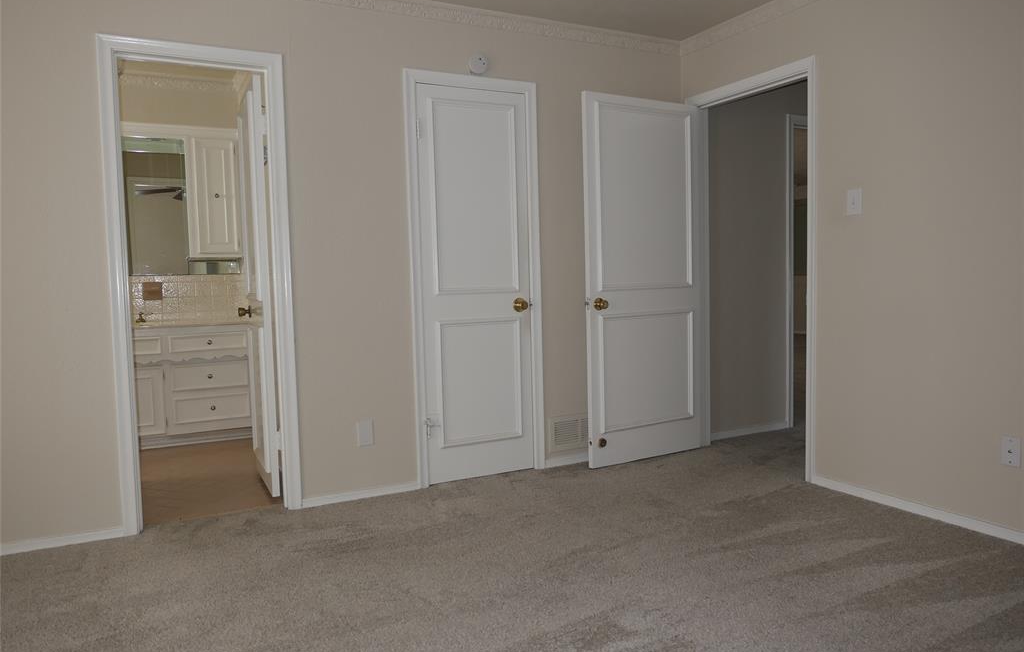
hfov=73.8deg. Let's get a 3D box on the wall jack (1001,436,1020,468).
[{"bbox_3d":[1.882,0.475,2.578,0.009,0.116,0.070,-3,4,-26],"label":"wall jack"}]

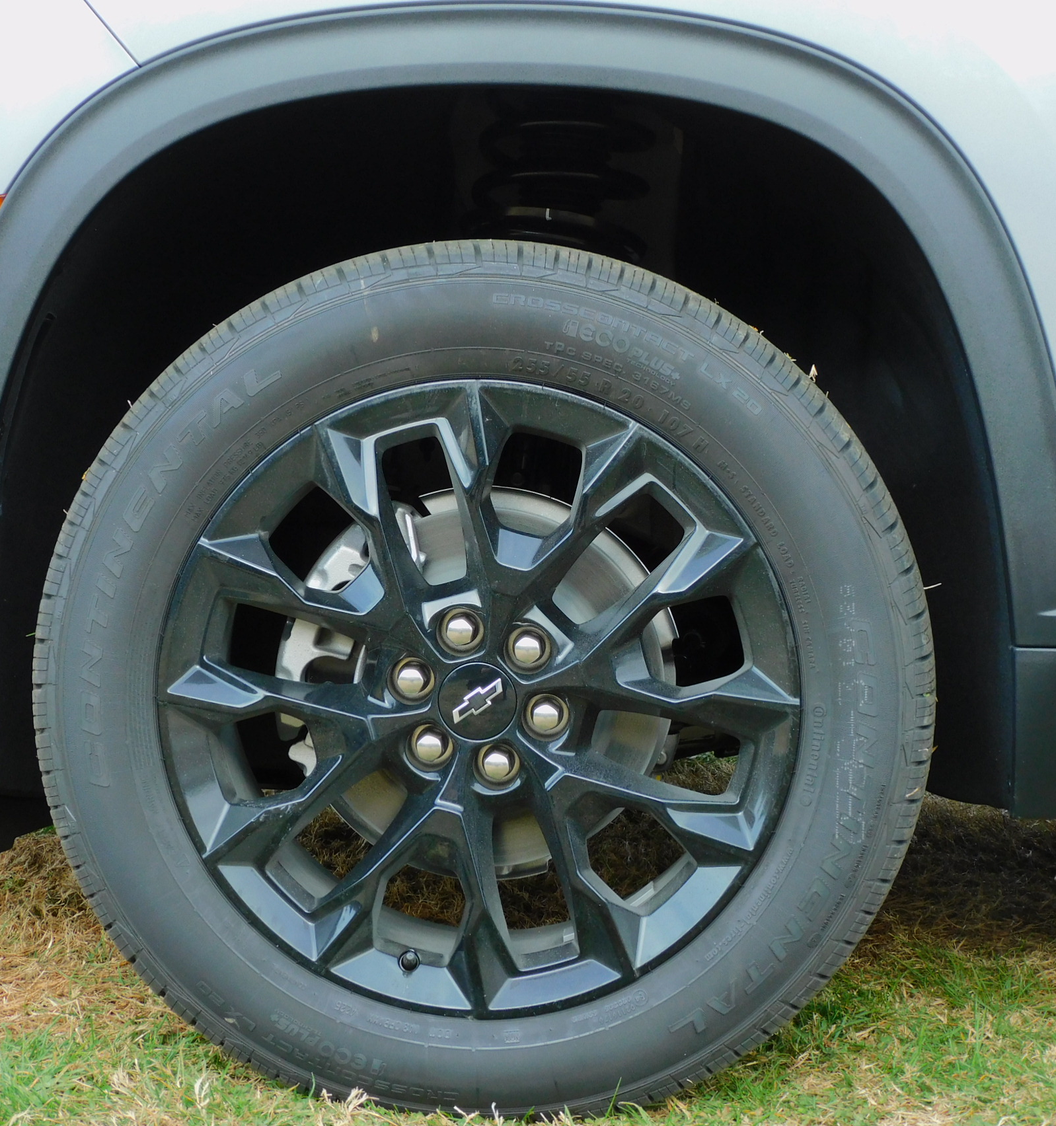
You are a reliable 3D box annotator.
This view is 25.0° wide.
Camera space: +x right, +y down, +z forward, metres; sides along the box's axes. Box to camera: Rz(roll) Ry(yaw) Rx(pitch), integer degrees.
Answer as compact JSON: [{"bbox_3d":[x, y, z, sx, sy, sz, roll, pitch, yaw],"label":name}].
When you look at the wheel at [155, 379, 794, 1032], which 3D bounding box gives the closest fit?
[{"bbox_3d":[-0.039,0.109,2.119,0.546,0.546,0.220,0,5,2],"label":"wheel"}]

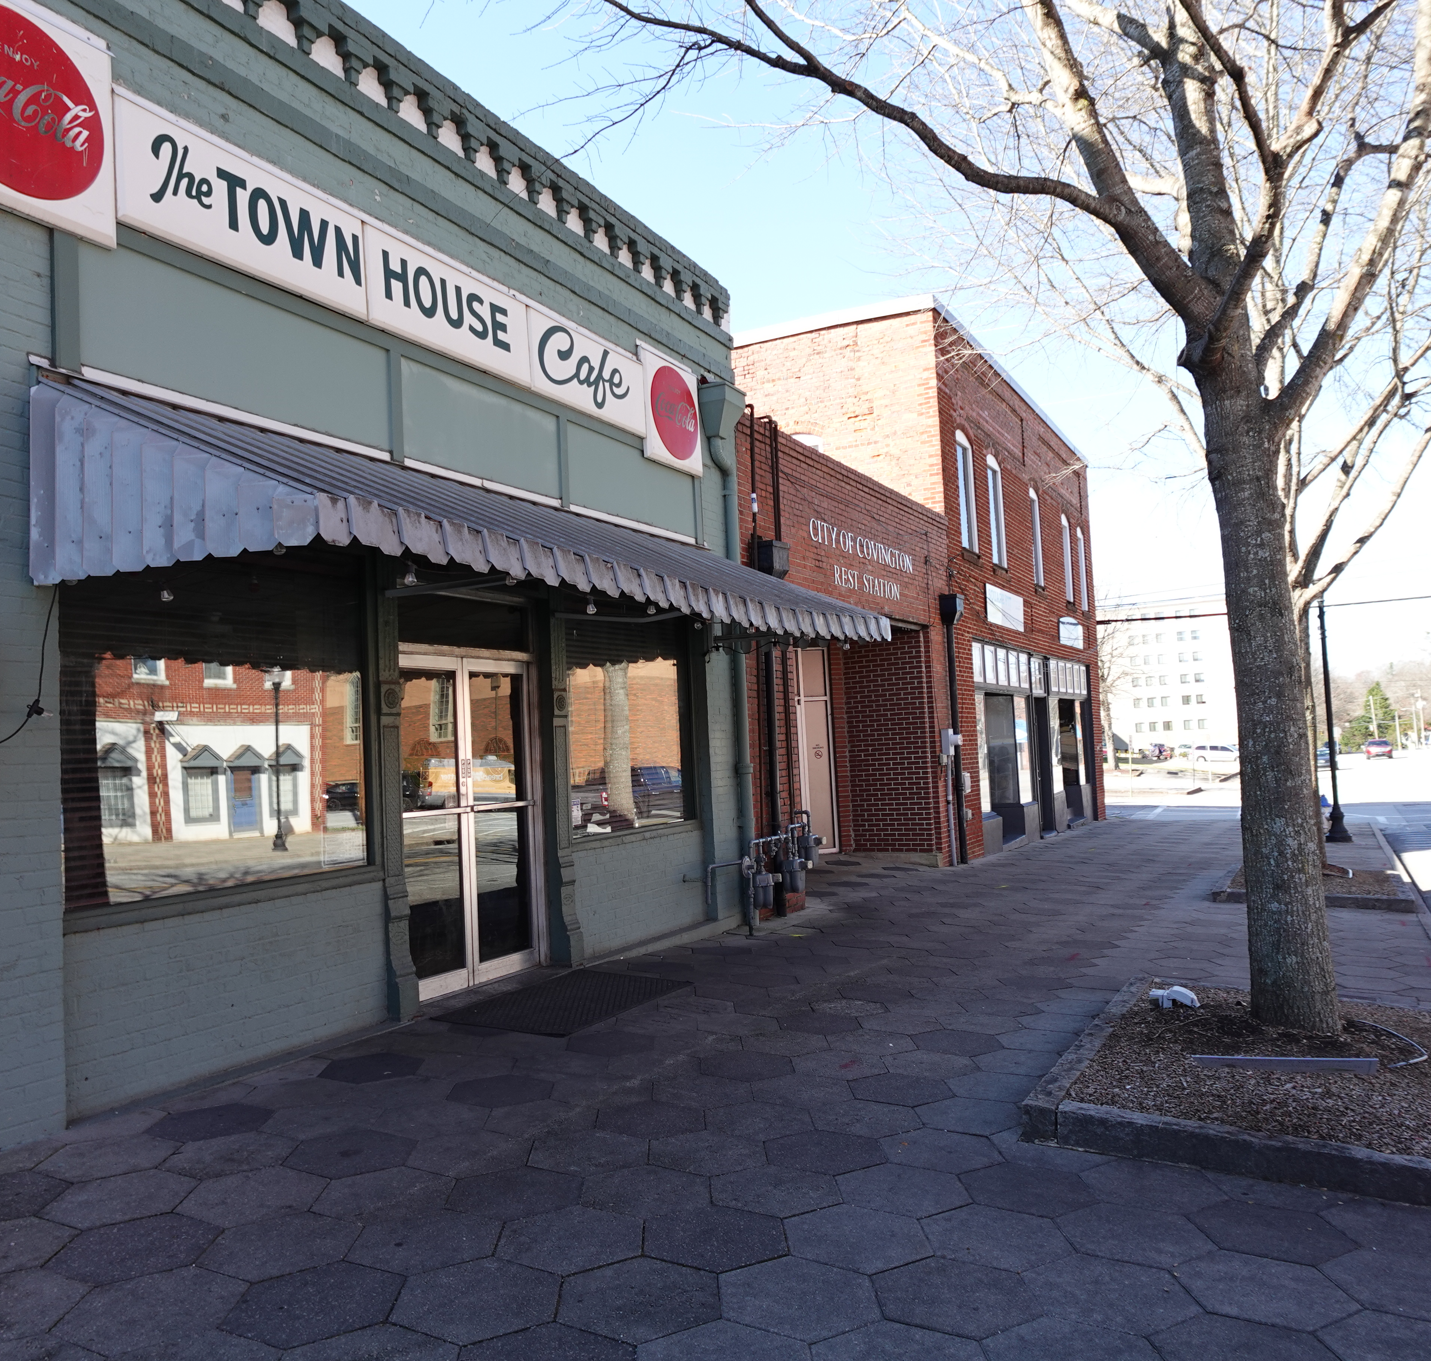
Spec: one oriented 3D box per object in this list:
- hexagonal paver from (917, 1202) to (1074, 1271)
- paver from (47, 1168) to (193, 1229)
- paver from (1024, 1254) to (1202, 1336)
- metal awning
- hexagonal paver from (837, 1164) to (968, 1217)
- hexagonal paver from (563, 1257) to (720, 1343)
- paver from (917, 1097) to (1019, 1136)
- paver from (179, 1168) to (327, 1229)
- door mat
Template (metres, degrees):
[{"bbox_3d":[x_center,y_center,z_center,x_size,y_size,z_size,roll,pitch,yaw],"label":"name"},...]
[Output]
[{"bbox_3d":[0.910,1.832,3.676,0.455,0.055,0.525,0,-3,-2],"label":"hexagonal paver"},{"bbox_3d":[-2.083,1.844,3.986,0.455,0.060,0.525,0,-4,-2],"label":"paver"},{"bbox_3d":[1.152,1.815,3.320,0.455,0.060,0.525,0,-4,-2],"label":"paver"},{"bbox_3d":[-0.698,-0.809,6.963,1.600,0.950,6.050,-5,-4,27],"label":"metal awning"},{"bbox_3d":[0.670,1.863,4.089,0.457,0.060,0.520,0,-3,-2],"label":"hexagonal paver"},{"bbox_3d":[-0.217,1.811,3.278,0.455,0.055,0.525,0,-3,-2],"label":"hexagonal paver"},{"bbox_3d":[1.098,1.906,4.881,0.457,0.060,0.520,0,-3,-2],"label":"paver"},{"bbox_3d":[-1.628,1.850,4.004,0.457,0.060,0.520,0,-3,-2],"label":"paver"},{"bbox_3d":[-0.896,1.972,7.026,0.890,0.012,1.520,-1,-3,27],"label":"door mat"}]

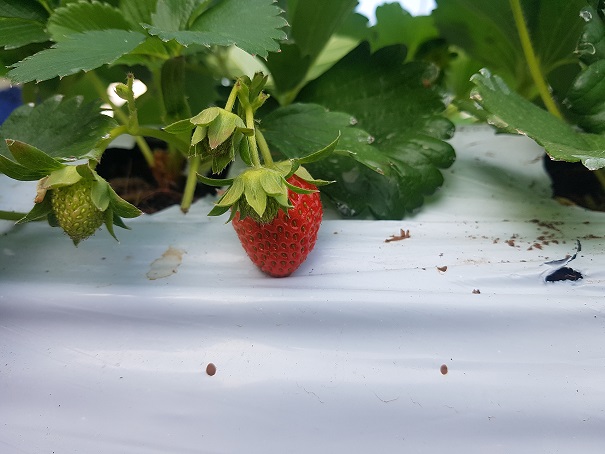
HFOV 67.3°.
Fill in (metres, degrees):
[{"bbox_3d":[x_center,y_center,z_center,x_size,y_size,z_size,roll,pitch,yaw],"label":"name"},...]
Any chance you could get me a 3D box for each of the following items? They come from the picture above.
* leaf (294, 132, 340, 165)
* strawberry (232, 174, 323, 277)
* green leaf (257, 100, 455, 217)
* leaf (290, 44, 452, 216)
[{"bbox_3d":[0.006,-0.031,0.178,0.018,0.011,0.008,0,20,0],"label":"leaf"},{"bbox_3d":[-0.010,-0.001,0.180,0.035,0.041,0.035,-7,20,3],"label":"strawberry"},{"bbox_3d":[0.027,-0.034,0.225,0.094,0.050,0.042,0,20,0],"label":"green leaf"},{"bbox_3d":[0.039,-0.053,0.245,0.086,0.083,0.045,0,20,0],"label":"leaf"}]

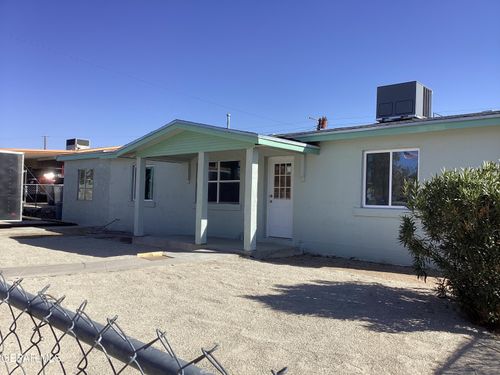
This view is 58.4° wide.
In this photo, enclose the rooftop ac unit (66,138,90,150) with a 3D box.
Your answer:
[{"bbox_3d":[-11.097,-2.654,28.979,1.223,0.810,1.040,0,-2,40],"label":"rooftop ac unit"}]

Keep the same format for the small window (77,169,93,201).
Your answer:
[{"bbox_3d":[-6.425,-0.126,17.508,1.170,1.230,0.100,0,-2,40],"label":"small window"}]

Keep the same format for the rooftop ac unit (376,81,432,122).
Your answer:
[{"bbox_3d":[4.684,-2.495,13.574,1.169,0.989,1.360,0,-2,40],"label":"rooftop ac unit"}]

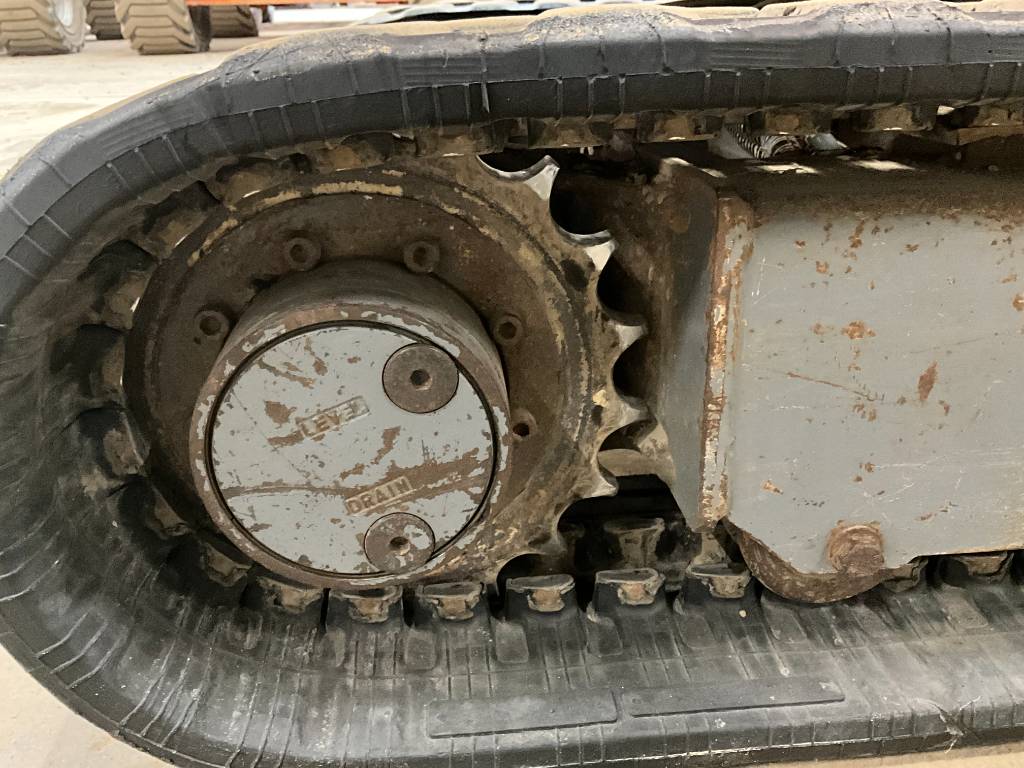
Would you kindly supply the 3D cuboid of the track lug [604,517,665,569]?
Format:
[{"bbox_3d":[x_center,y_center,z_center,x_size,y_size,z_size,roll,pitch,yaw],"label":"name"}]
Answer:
[{"bbox_3d":[0.075,0.096,0.531,0.035,0.023,0.014,-3,22,-5],"label":"track lug"}]

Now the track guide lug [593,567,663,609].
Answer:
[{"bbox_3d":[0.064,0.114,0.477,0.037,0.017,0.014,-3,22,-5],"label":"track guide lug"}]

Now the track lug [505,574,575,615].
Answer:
[{"bbox_3d":[0.015,0.116,0.473,0.036,0.016,0.014,-3,22,-5],"label":"track lug"}]

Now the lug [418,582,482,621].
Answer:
[{"bbox_3d":[-0.033,0.118,0.468,0.035,0.016,0.014,-3,22,-5],"label":"lug"}]

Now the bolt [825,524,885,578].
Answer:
[{"bbox_3d":[0.175,0.085,0.434,0.024,0.024,0.013,-3,22,-5],"label":"bolt"}]

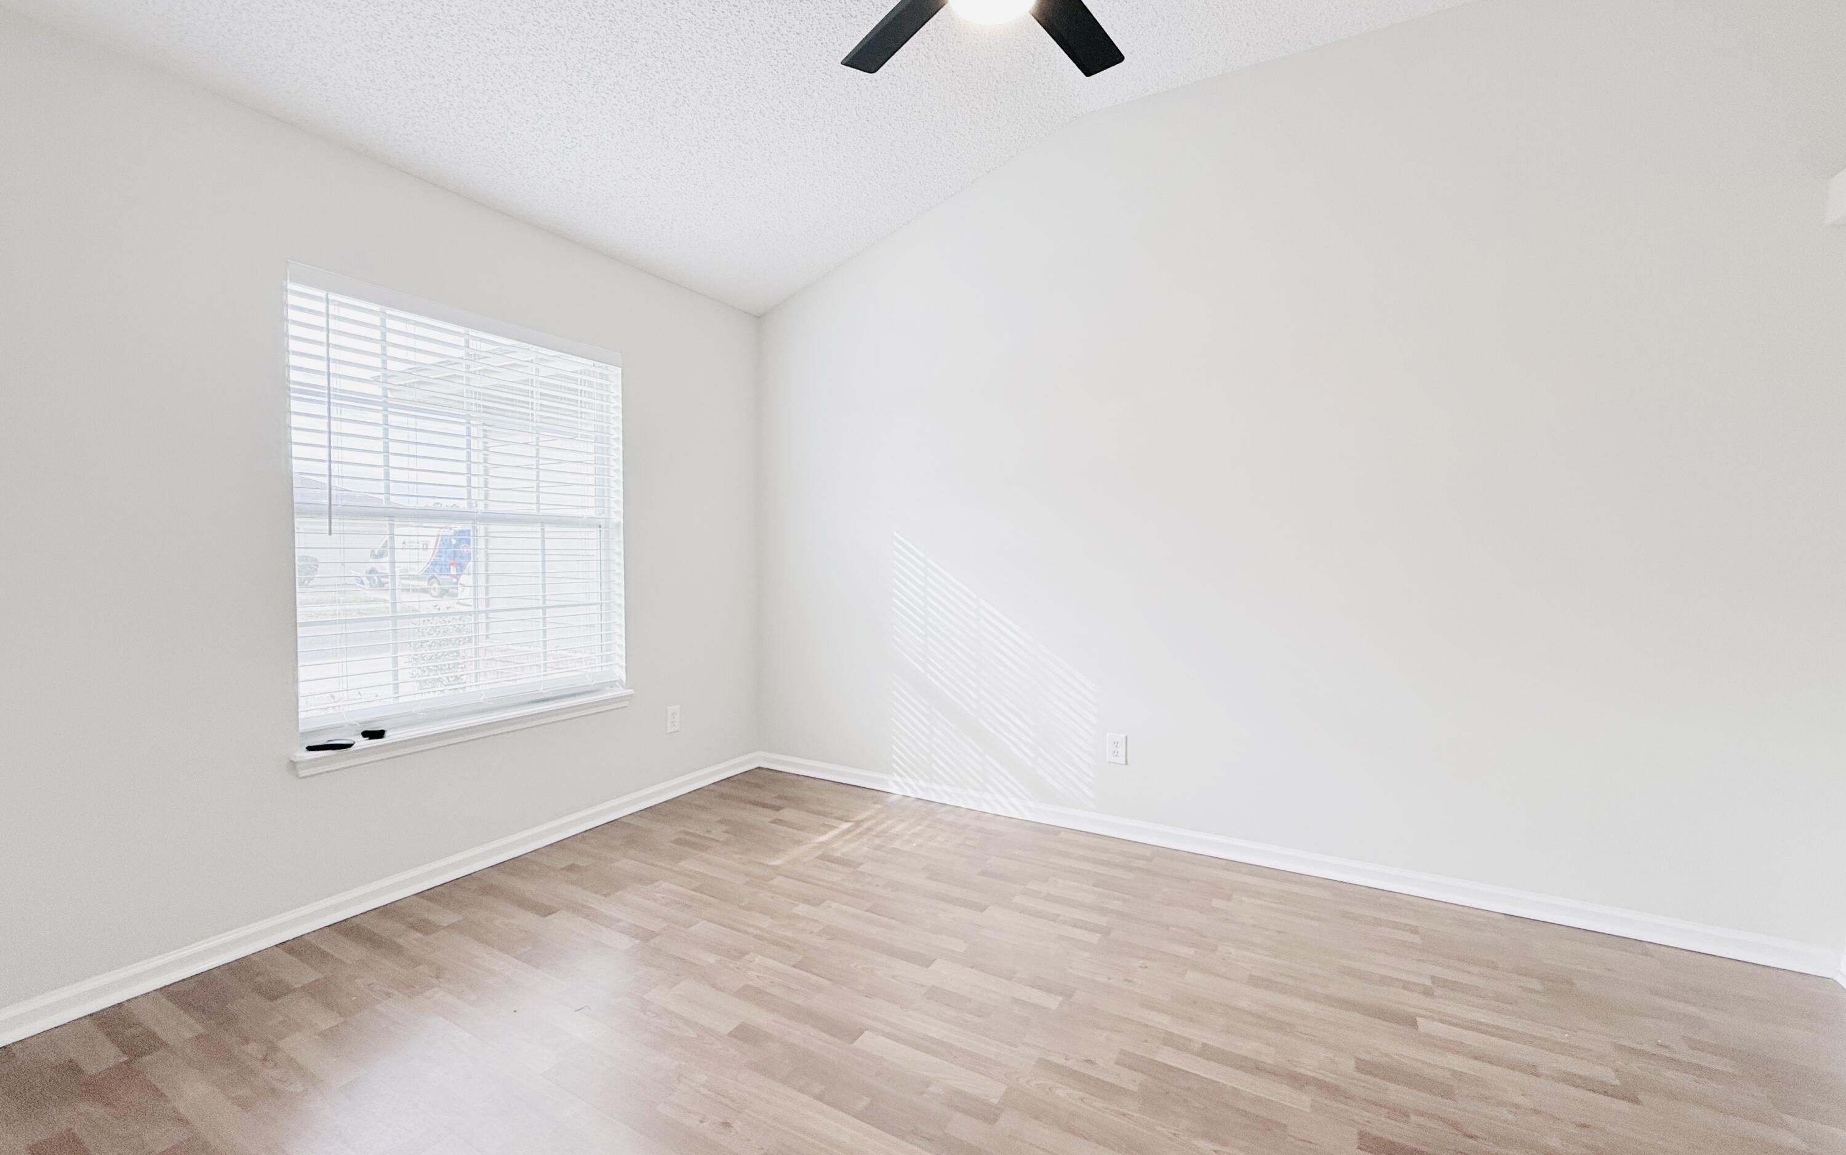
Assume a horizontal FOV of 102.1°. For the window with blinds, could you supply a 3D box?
[{"bbox_3d":[-1.623,-0.222,2.763,0.080,1.453,1.180,2,3,29],"label":"window with blinds"}]

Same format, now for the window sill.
[{"bbox_3d":[-1.624,0.551,2.790,0.095,0.075,1.235,2,3,29],"label":"window sill"}]

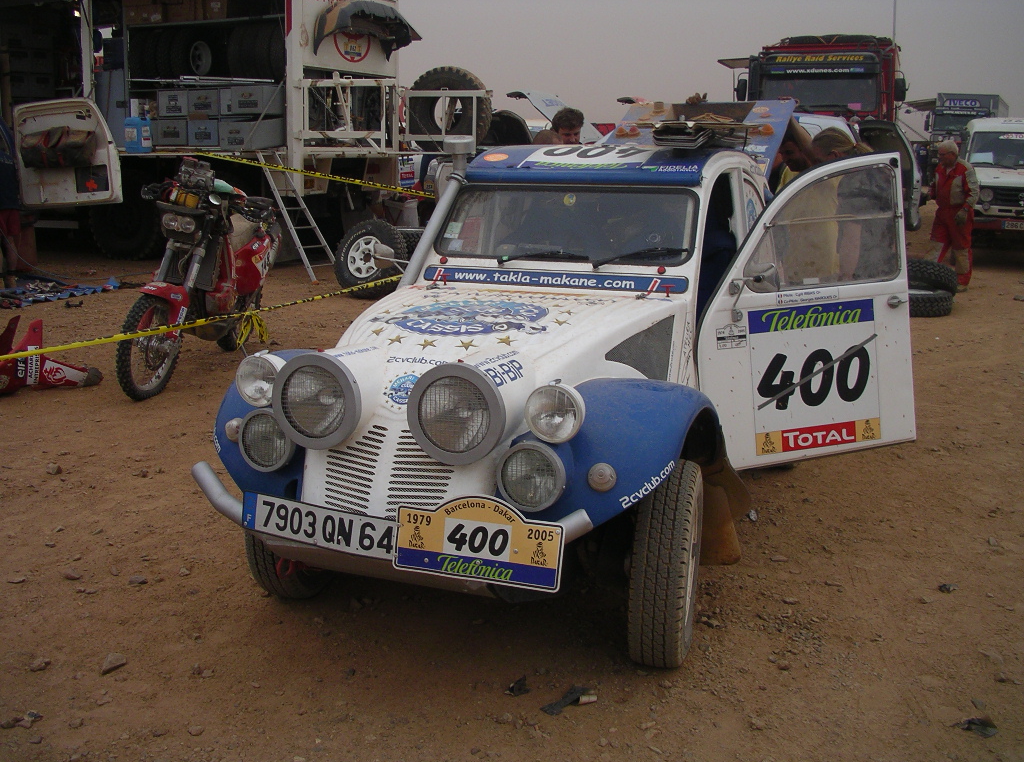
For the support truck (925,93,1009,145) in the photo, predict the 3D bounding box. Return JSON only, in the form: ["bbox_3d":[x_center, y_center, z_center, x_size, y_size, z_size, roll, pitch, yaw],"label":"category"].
[{"bbox_3d":[20.200,-10.540,48.674,2.500,4.100,8.500,6,13,25],"label":"support truck"}]

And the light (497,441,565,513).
[{"bbox_3d":[0.065,0.248,2.924,0.188,0.188,0.100,5,11,23],"label":"light"}]

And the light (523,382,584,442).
[{"bbox_3d":[0.129,0.081,2.918,0.161,0.161,0.120,5,11,23],"label":"light"}]

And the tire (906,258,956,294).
[{"bbox_3d":[4.180,-1.098,11.292,0.790,0.240,0.790,12,5,-2],"label":"tire"}]

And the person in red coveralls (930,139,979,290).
[{"bbox_3d":[5.120,-1.901,12.780,0.440,1.760,0.540,-8,14,-32],"label":"person in red coveralls"}]

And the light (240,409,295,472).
[{"bbox_3d":[-0.717,0.170,3.300,0.188,0.188,0.100,5,11,23],"label":"light"}]

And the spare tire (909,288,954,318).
[{"bbox_3d":[4.140,-0.838,11.346,0.790,0.240,0.790,4,12,20],"label":"spare tire"}]

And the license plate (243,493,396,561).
[{"bbox_3d":[-0.543,0.404,3.053,0.520,0.110,0.015,7,8,25],"label":"license plate"}]

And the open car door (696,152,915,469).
[{"bbox_3d":[1.046,-0.259,4.004,0.850,1.110,0.130,-6,6,-13],"label":"open car door"}]

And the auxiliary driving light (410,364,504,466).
[{"bbox_3d":[-0.133,0.082,2.966,0.274,0.274,0.120,5,11,21],"label":"auxiliary driving light"}]

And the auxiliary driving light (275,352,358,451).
[{"bbox_3d":[-0.543,0.053,3.163,0.274,0.274,0.120,5,11,21],"label":"auxiliary driving light"}]

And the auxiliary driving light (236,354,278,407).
[{"bbox_3d":[-0.737,-0.005,3.334,0.161,0.161,0.120,5,11,23],"label":"auxiliary driving light"}]

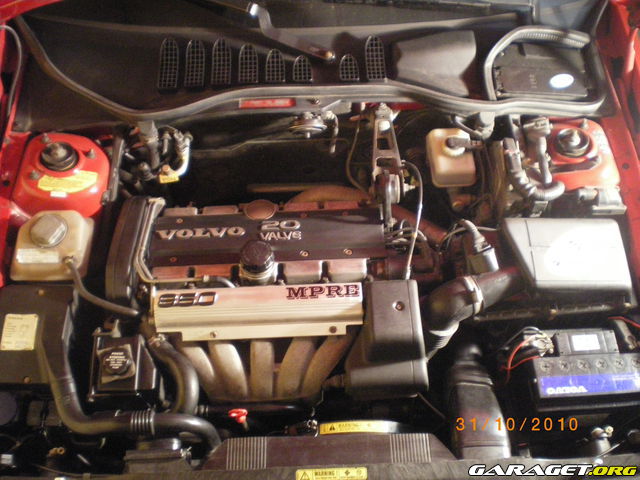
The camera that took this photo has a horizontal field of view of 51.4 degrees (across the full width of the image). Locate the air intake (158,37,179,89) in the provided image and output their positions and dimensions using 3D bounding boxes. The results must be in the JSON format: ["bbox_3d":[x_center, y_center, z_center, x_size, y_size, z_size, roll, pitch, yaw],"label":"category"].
[{"bbox_3d":[-0.357,-0.416,1.573,0.044,0.020,0.134,-2,72,-2],"label":"air intake"}]

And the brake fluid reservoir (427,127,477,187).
[{"bbox_3d":[0.295,-0.184,1.495,0.095,0.080,0.120,-2,50,-1],"label":"brake fluid reservoir"}]

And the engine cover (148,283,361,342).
[{"bbox_3d":[-0.127,0.144,1.345,0.410,0.075,0.088,-2,50,-1],"label":"engine cover"}]

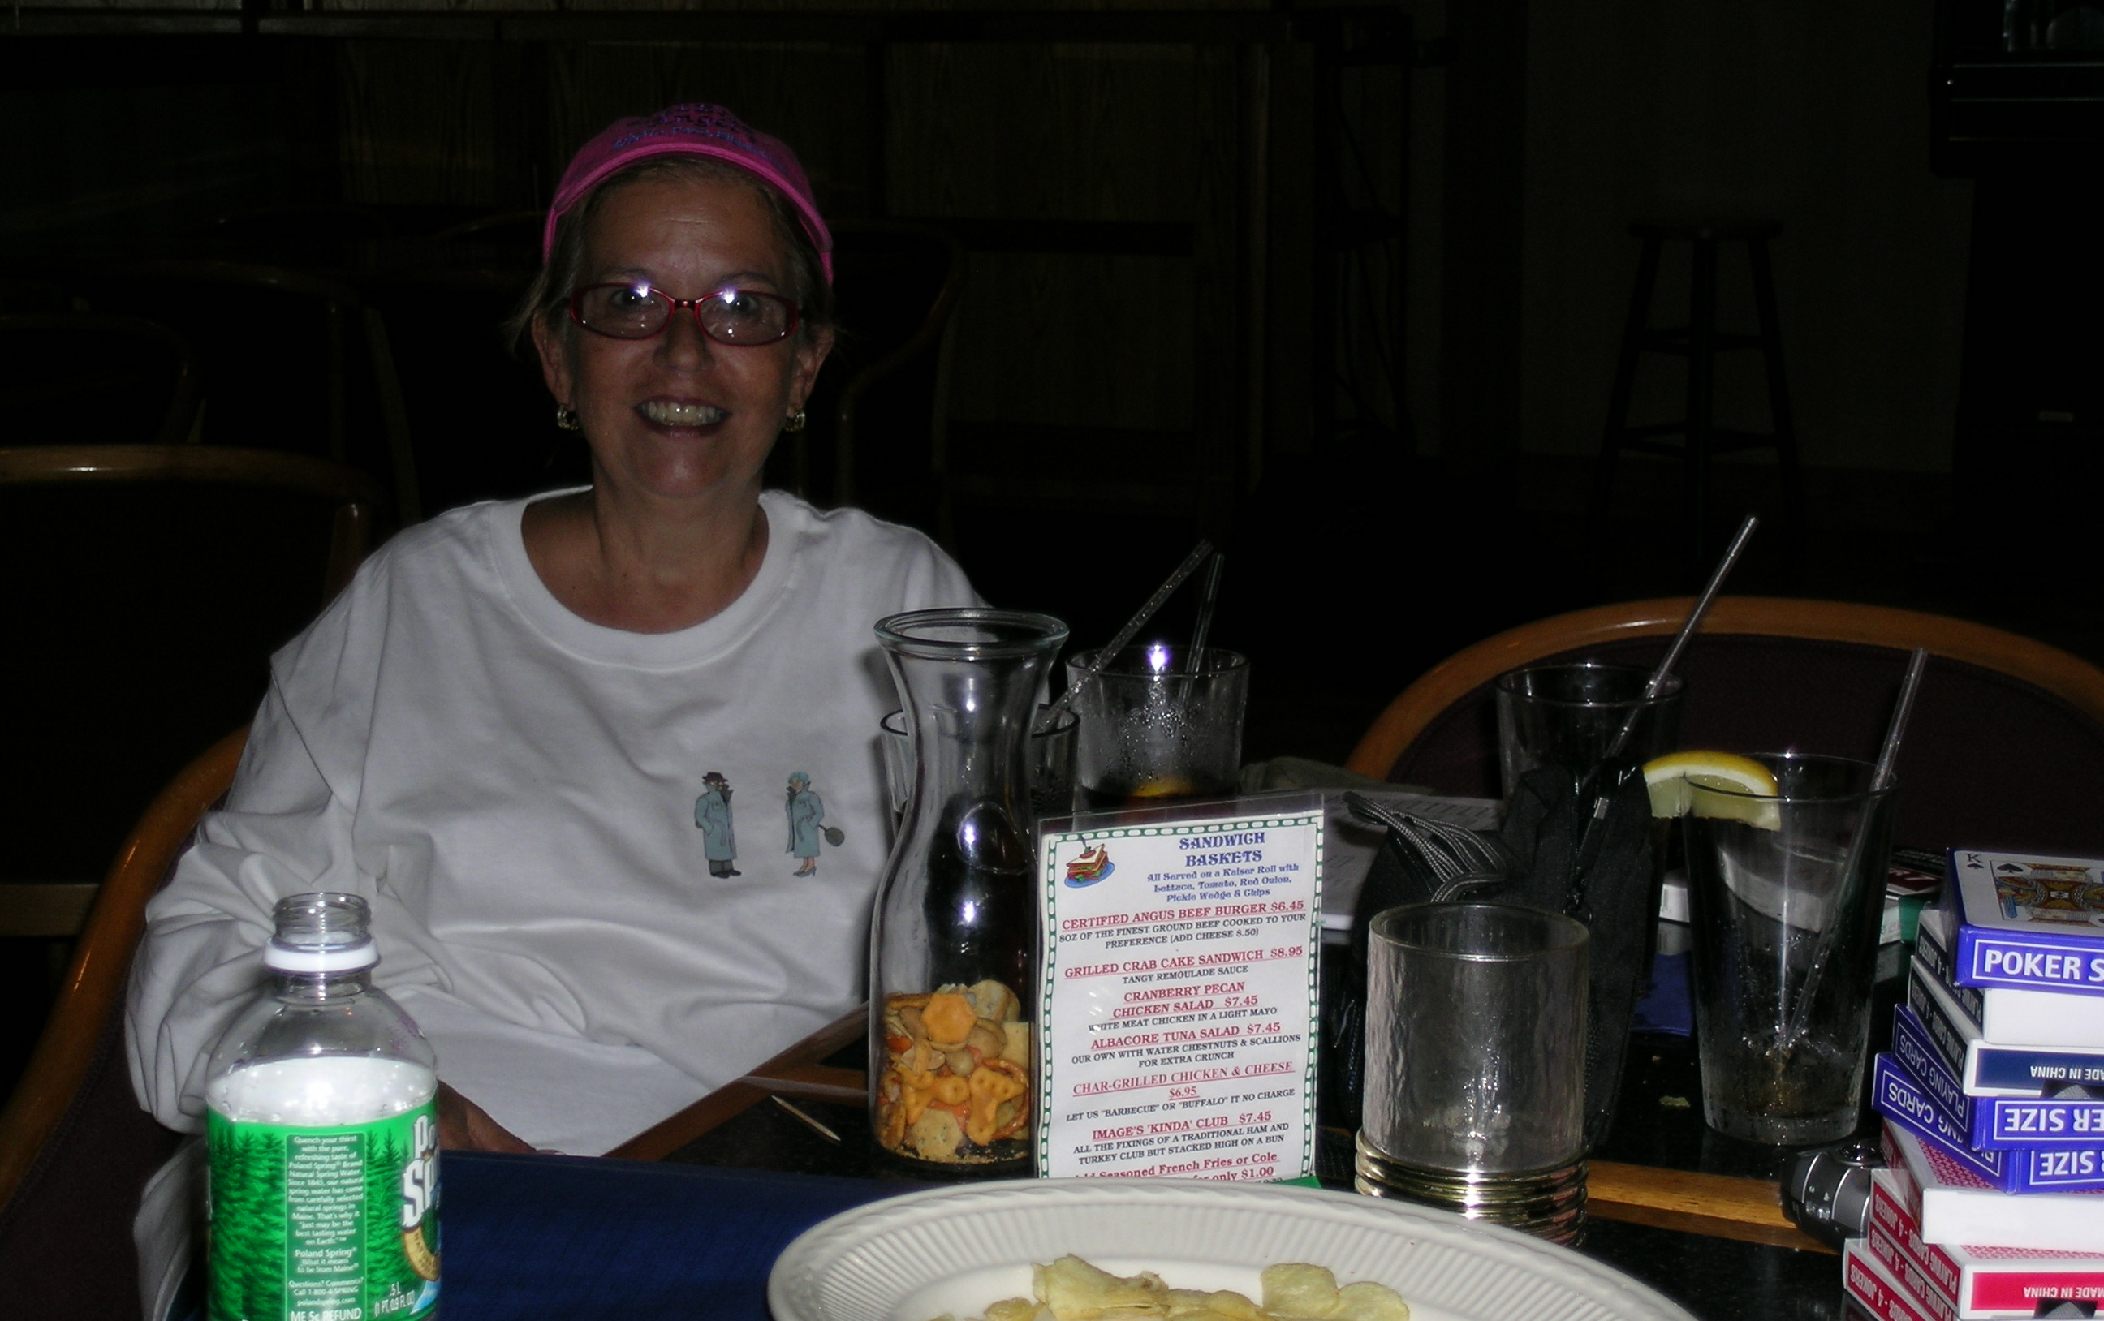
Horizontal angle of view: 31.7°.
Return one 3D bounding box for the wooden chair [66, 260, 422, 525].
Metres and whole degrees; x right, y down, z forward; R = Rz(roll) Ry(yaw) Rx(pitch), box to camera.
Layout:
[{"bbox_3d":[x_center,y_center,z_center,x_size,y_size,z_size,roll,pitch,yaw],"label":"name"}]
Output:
[{"bbox_3d":[-1.061,-0.107,4.818,0.540,0.850,0.550,2,11,12],"label":"wooden chair"}]

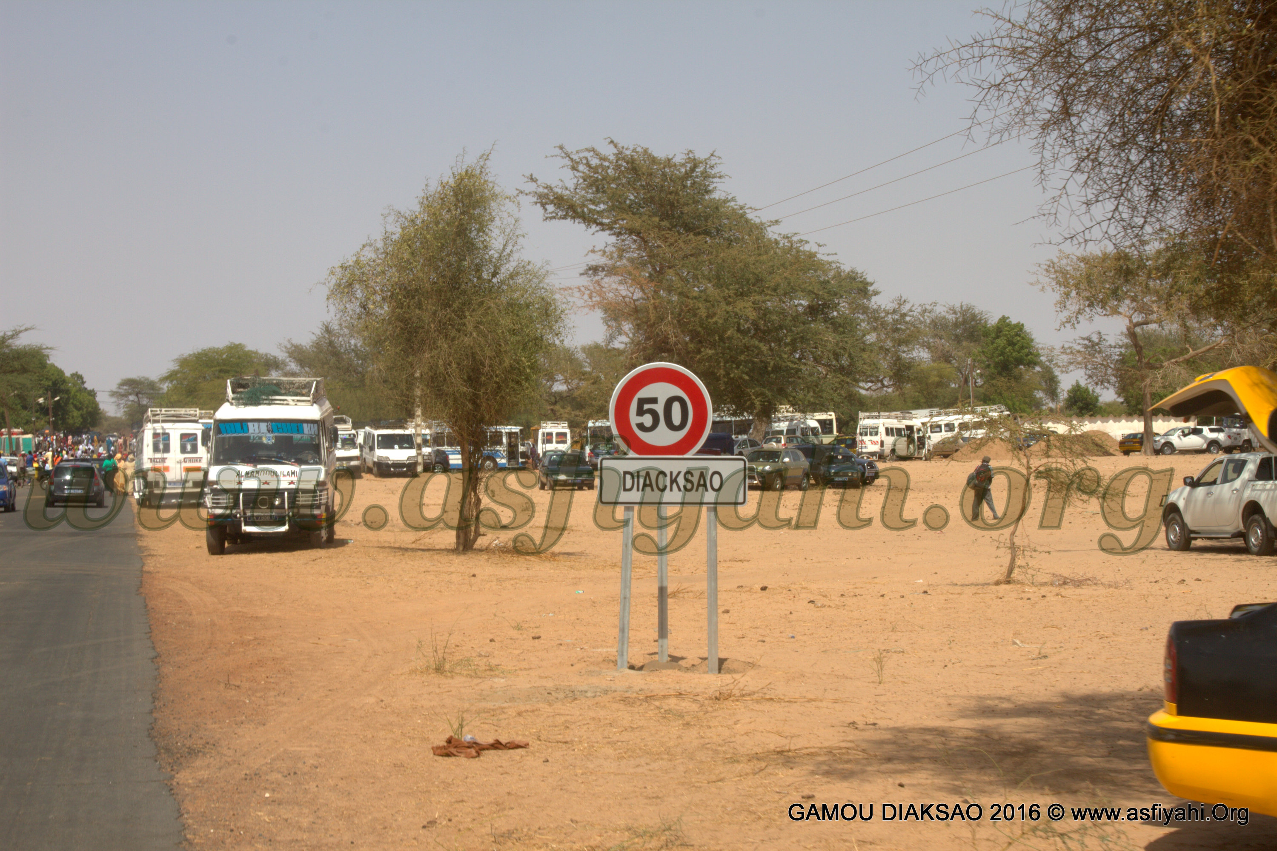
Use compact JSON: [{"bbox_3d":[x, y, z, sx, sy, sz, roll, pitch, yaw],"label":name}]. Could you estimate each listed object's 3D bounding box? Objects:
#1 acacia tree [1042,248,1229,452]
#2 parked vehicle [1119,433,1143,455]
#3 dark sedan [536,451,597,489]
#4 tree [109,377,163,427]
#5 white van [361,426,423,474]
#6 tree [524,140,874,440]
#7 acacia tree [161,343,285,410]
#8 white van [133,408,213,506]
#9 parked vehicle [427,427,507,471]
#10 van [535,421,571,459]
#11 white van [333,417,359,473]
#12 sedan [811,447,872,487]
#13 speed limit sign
[{"bbox_3d":[30.610,-4.550,159.000,11.890,12.840,11.500,0,0,0],"label":"acacia tree"},{"bbox_3d":[32.500,1.200,165.000,1.720,1.420,4.400,0,0,41],"label":"parked vehicle"},{"bbox_3d":[-2.714,1.757,98.500,1.700,1.400,4.450,0,0,-9],"label":"dark sedan"},{"bbox_3d":[-61.010,-1.580,315.000,6.800,8.740,7.000,0,0,0],"label":"tree"},{"bbox_3d":[-11.500,1.190,119.900,1.990,2.330,4.950,0,0,-11],"label":"white van"},{"bbox_3d":[3.360,-6.780,143.000,19.350,17.970,17.500,0,0,0],"label":"tree"},{"bbox_3d":[-36.030,-2.470,225.000,10.930,9.450,10.500,0,0,0],"label":"acacia tree"},{"bbox_3d":[-15.370,1.020,85.100,2.030,3.120,5.500,0,0,-13],"label":"white van"},{"bbox_3d":[-9.849,1.349,149.000,6.800,2.600,2.200,0,0,-2],"label":"parked vehicle"},{"bbox_3d":[-5.090,1.200,157.200,1.980,2.900,5.400,0,0,-2],"label":"van"},{"bbox_3d":[-14.600,1.060,126.500,1.970,2.950,5.100,0,0,-9],"label":"white van"},{"bbox_3d":[8.596,1.960,111.000,1.680,1.430,4.100,0,0,-2],"label":"sedan"},{"bbox_3d":[0.188,-0.090,21.370,0.850,0.850,0.050,0,0,-2],"label":"speed limit sign"}]

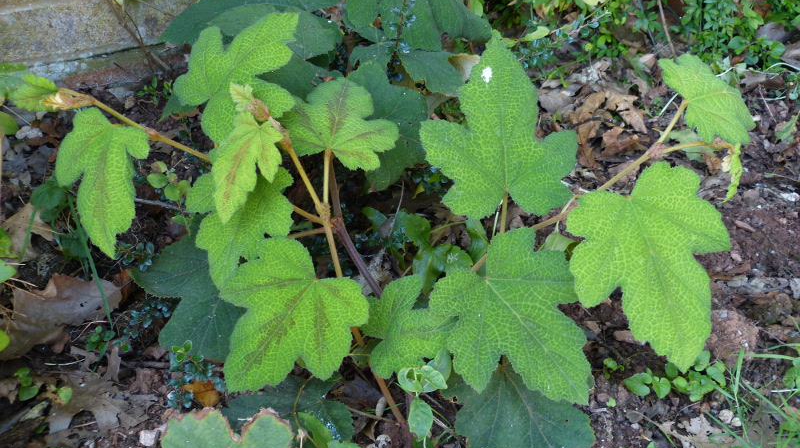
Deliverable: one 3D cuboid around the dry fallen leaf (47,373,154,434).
[{"bbox_3d":[-0.251,0.151,0.735,0.090,0.018,0.060,0,37,0],"label":"dry fallen leaf"}]

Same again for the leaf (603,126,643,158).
[{"bbox_3d":[0.276,-0.102,1.085,0.052,0.025,0.040,0,37,0],"label":"leaf"}]

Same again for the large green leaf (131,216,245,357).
[{"bbox_3d":[-0.175,0.058,0.785,0.132,0.030,0.127,14,63,5],"label":"large green leaf"}]

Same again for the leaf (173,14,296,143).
[{"bbox_3d":[-0.138,-0.142,0.812,0.114,0.030,0.142,42,79,7],"label":"leaf"}]

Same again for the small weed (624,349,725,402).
[{"bbox_3d":[0.238,0.131,0.755,0.088,0.028,0.048,0,37,0],"label":"small weed"}]

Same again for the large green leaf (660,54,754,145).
[{"bbox_3d":[0.293,-0.120,0.848,0.112,0.031,0.088,24,73,22],"label":"large green leaf"}]

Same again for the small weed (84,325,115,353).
[{"bbox_3d":[-0.244,0.093,0.714,0.024,0.018,0.024,0,30,0],"label":"small weed"}]

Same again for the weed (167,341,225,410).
[{"bbox_3d":[-0.169,0.127,0.727,0.047,0.036,0.043,0,38,0],"label":"weed"}]

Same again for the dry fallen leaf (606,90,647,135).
[{"bbox_3d":[0.299,-0.147,1.153,0.045,0.022,0.091,-21,50,-11],"label":"dry fallen leaf"}]

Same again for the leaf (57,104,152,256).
[{"bbox_3d":[-0.251,-0.035,0.750,0.078,0.127,0.040,-6,1,-6],"label":"leaf"}]

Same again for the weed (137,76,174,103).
[{"bbox_3d":[-0.302,-0.163,1.082,0.042,0.024,0.034,0,38,0],"label":"weed"}]

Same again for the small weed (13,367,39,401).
[{"bbox_3d":[-0.311,0.134,0.731,0.021,0.020,0.022,0,38,0],"label":"small weed"}]

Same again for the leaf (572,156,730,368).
[{"bbox_3d":[0.204,0.039,0.705,0.128,0.163,0.045,-17,-4,2],"label":"leaf"}]

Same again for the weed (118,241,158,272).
[{"bbox_3d":[-0.246,0.031,0.826,0.038,0.024,0.034,0,30,0],"label":"weed"}]

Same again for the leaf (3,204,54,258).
[{"bbox_3d":[-0.373,0.007,0.883,0.047,0.020,0.079,-8,47,-17],"label":"leaf"}]

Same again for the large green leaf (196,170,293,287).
[{"bbox_3d":[-0.142,-0.003,0.752,0.090,0.030,0.116,18,72,6],"label":"large green leaf"}]

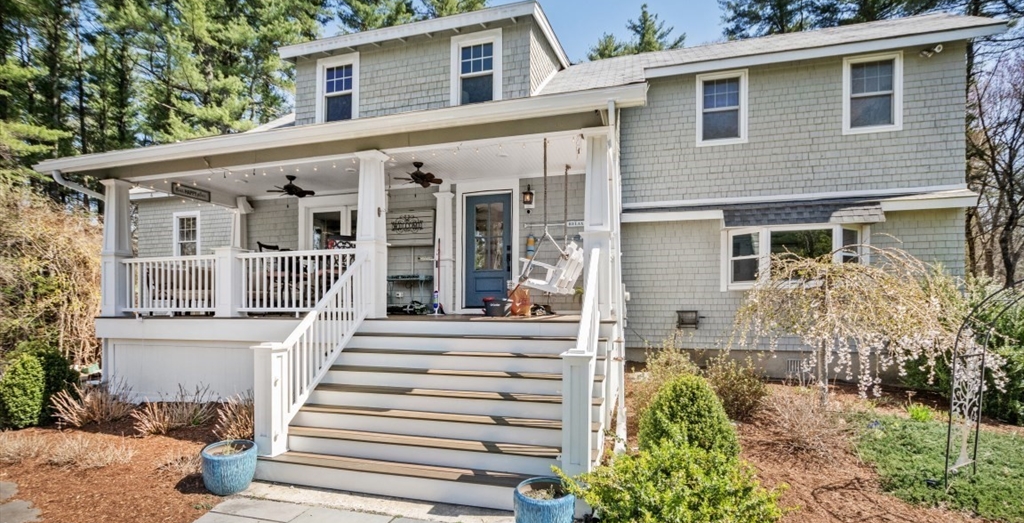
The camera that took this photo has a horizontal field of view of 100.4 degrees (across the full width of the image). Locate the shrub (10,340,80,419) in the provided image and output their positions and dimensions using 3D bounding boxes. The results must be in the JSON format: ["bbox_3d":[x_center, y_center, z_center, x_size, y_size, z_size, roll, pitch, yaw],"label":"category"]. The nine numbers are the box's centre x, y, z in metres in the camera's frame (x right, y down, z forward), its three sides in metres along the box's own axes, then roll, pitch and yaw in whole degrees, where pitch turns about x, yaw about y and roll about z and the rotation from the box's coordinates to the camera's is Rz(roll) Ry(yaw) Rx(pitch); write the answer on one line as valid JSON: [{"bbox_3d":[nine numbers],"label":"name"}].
[{"bbox_3d":[-6.766,1.705,6.200,0.780,1.130,0.780,-1,-3,15],"label":"shrub"}]

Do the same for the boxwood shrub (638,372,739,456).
[{"bbox_3d":[1.857,1.679,4.550,0.990,1.000,0.980,-1,-3,15],"label":"boxwood shrub"}]

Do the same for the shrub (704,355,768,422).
[{"bbox_3d":[3.163,1.775,6.050,0.820,0.900,0.800,-1,-3,15],"label":"shrub"}]

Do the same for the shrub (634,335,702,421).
[{"bbox_3d":[2.262,1.680,6.250,0.970,1.150,0.950,-1,-3,15],"label":"shrub"}]

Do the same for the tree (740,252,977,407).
[{"bbox_3d":[4.890,0.970,6.350,3.100,2.420,2.900,-1,-3,15],"label":"tree"}]

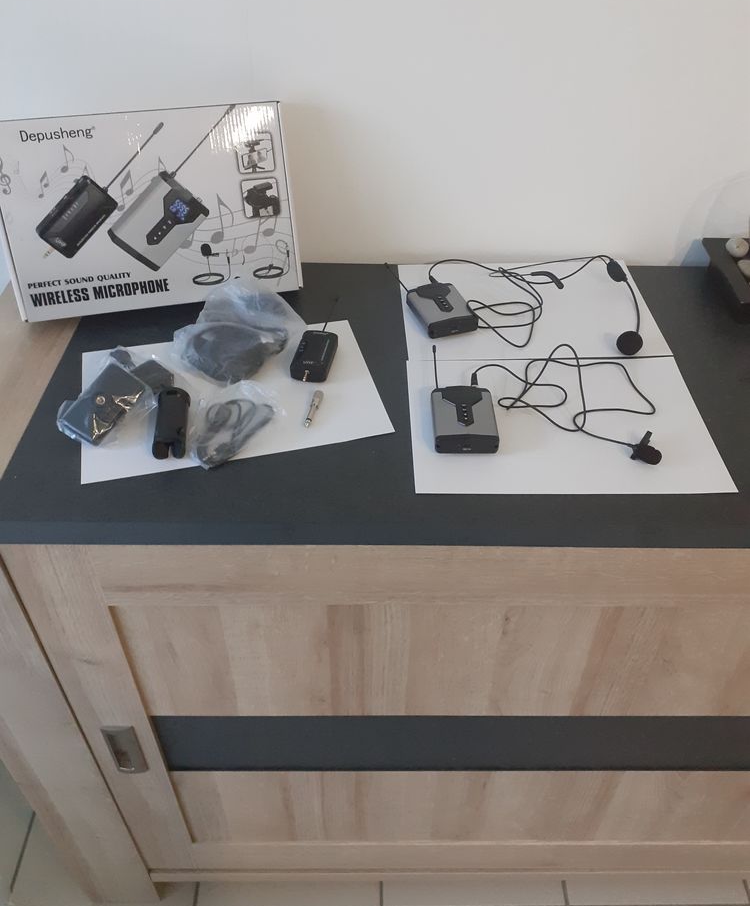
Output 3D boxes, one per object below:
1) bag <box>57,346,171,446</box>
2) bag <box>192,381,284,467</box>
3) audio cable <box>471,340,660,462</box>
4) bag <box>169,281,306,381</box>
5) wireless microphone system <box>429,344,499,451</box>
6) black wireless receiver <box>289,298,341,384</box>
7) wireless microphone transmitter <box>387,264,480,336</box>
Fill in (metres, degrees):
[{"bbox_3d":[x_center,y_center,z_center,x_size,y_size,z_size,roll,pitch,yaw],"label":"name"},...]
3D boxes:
[{"bbox_3d":[-0.263,-0.063,0.804,0.084,0.024,0.130,15,44,16],"label":"bag"},{"bbox_3d":[-0.144,-0.036,0.779,0.075,0.018,0.114,25,48,25],"label":"bag"},{"bbox_3d":[0.194,-0.062,0.804,0.178,0.025,0.190,2,42,1],"label":"audio cable"},{"bbox_3d":[-0.152,-0.135,0.868,0.142,0.045,0.145,-5,43,-6],"label":"bag"},{"bbox_3d":[0.088,-0.062,0.807,0.061,0.020,0.163,0,42,-1],"label":"wireless microphone system"},{"bbox_3d":[-0.061,-0.130,0.884,0.040,0.016,0.163,5,43,6],"label":"black wireless receiver"},{"bbox_3d":[0.066,-0.197,0.956,0.061,0.019,0.160,-12,44,-14],"label":"wireless microphone transmitter"}]

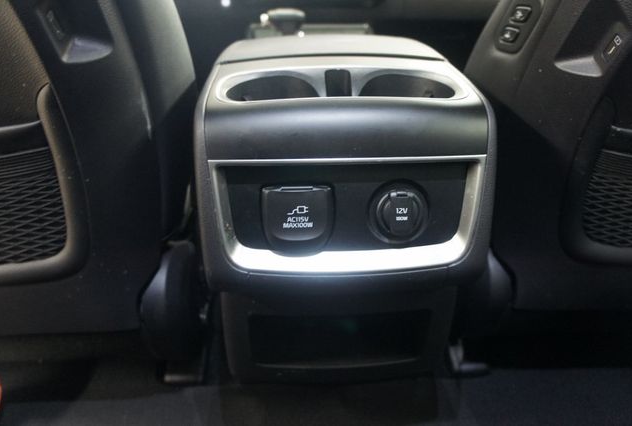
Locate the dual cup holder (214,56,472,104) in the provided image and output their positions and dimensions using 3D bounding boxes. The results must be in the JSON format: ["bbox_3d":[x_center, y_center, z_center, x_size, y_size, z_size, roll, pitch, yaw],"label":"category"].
[{"bbox_3d":[0.019,-0.105,0.410,0.194,0.018,0.109,-2,33,-3],"label":"dual cup holder"}]

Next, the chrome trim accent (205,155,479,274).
[{"bbox_3d":[0.024,-0.002,0.395,0.212,0.094,0.032,-2,17,-3],"label":"chrome trim accent"}]

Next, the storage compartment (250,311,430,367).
[{"bbox_3d":[0.021,0.102,0.486,0.165,0.057,0.080,-2,24,-3],"label":"storage compartment"}]

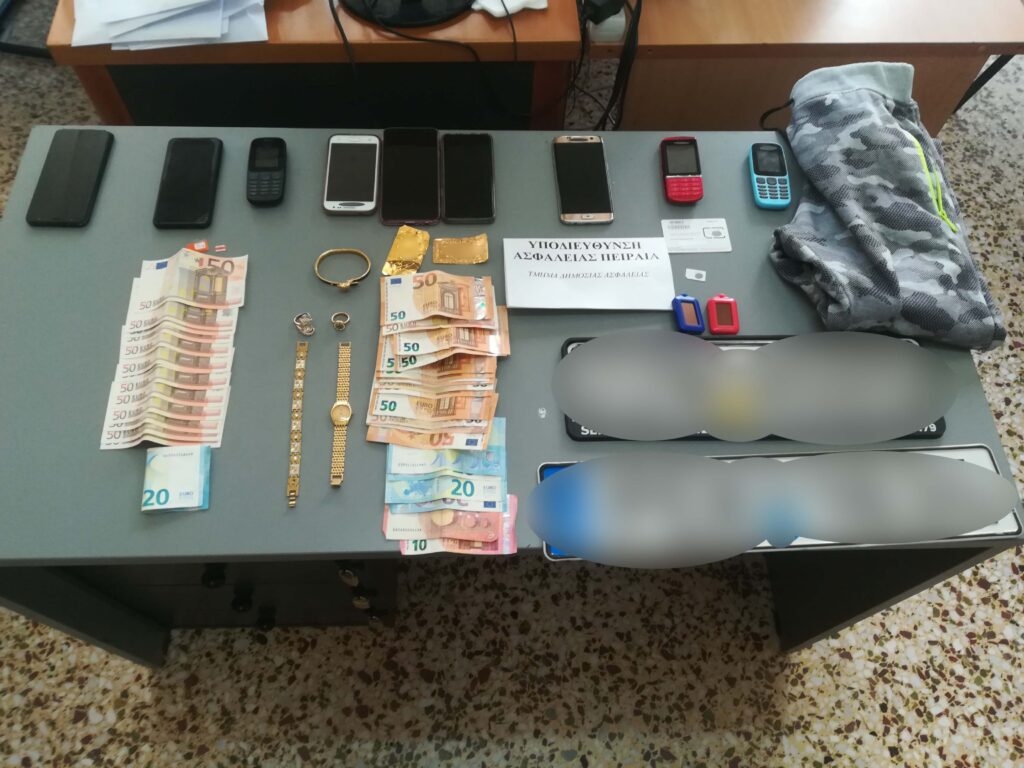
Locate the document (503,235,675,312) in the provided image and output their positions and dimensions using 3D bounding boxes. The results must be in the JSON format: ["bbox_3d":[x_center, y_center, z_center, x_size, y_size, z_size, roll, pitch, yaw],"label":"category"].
[{"bbox_3d":[0.097,-0.142,0.977,0.210,0.004,0.109,-1,63,-2],"label":"document"}]

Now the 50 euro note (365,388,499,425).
[{"bbox_3d":[-0.093,0.006,0.905,0.140,0.011,0.077,3,64,0],"label":"50 euro note"}]

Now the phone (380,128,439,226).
[{"bbox_3d":[-0.137,-0.283,1.041,0.078,0.010,0.166,-2,63,-3],"label":"phone"}]

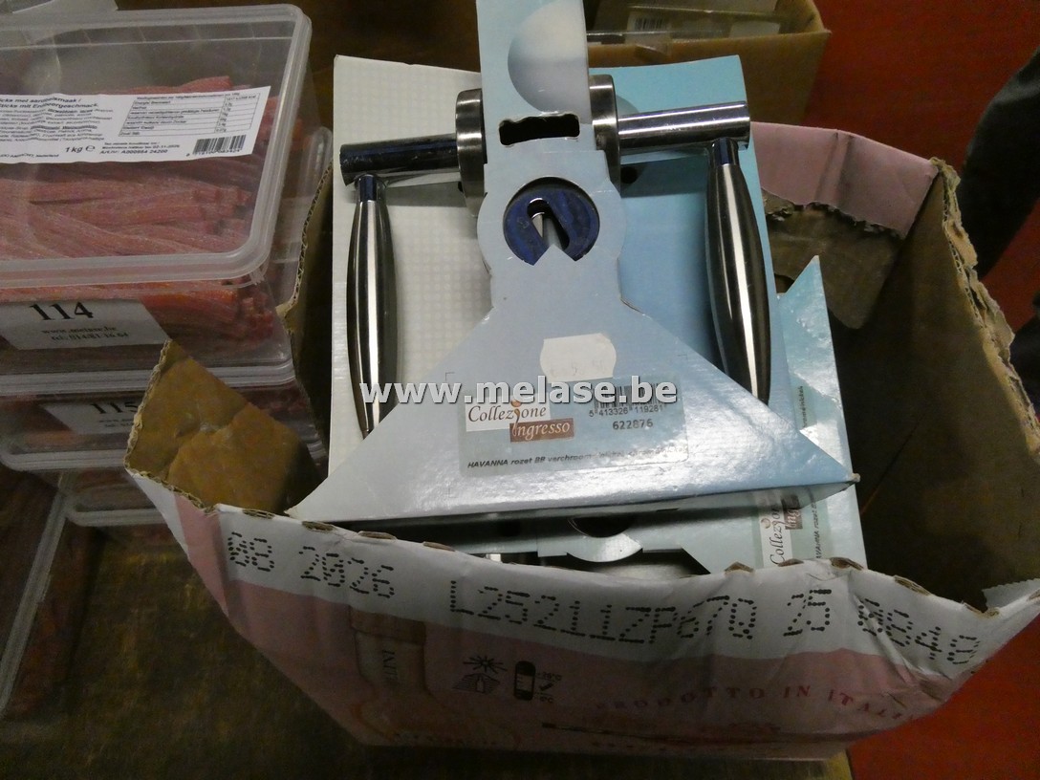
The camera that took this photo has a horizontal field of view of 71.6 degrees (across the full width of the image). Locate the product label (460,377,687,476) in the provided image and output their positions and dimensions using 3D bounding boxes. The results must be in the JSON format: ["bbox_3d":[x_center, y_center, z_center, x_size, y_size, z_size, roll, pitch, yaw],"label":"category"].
[{"bbox_3d":[0.018,0.012,0.251,0.078,0.001,0.031,-4,76,3],"label":"product label"}]

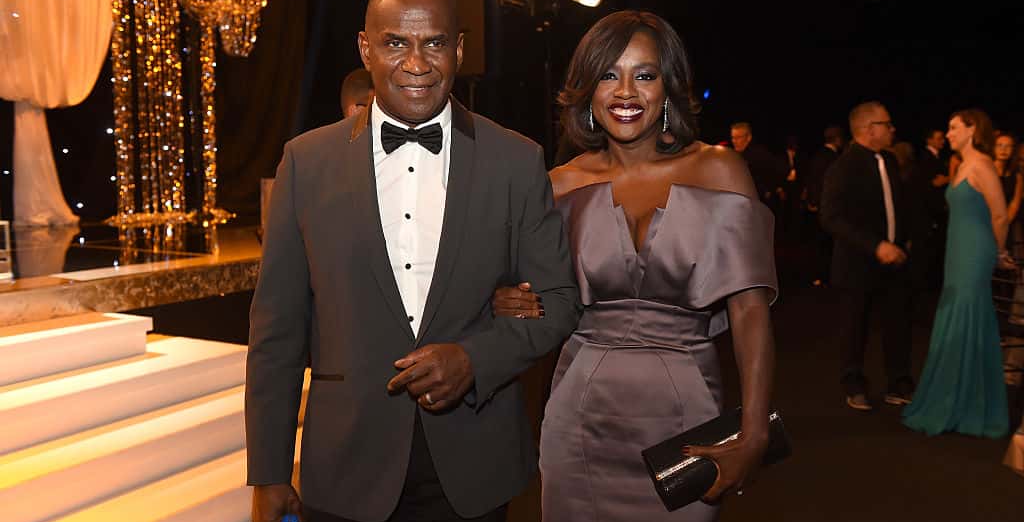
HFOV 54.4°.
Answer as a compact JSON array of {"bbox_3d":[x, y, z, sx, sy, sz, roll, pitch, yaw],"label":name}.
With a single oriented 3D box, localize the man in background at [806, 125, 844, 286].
[{"bbox_3d":[3.424,-0.575,10.802,0.380,1.770,0.540,1,6,5],"label":"man in background"}]

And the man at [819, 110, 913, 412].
[{"bbox_3d":[2.060,-0.015,5.784,0.550,1.770,0.400,-5,9,-42],"label":"man"}]

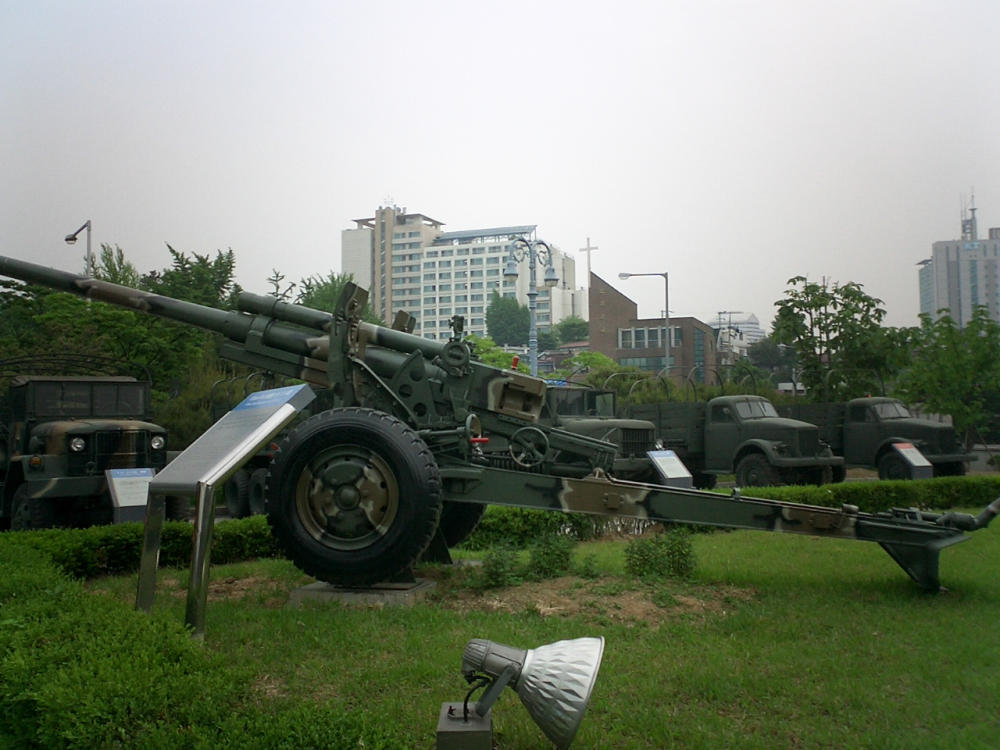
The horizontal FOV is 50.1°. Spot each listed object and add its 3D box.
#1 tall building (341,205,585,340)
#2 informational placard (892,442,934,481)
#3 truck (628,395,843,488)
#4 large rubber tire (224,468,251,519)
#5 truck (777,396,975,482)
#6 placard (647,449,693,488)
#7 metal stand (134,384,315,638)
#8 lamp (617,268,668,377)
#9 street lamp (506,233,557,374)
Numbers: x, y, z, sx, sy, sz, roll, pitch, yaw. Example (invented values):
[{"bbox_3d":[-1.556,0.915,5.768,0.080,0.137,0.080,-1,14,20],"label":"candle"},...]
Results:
[{"bbox_3d":[-10.340,-16.421,290.243,61.000,51.000,25.000,-2,-3,24],"label":"tall building"},{"bbox_3d":[9.215,2.077,23.712,0.660,1.081,0.578,1,-3,-30],"label":"informational placard"},{"bbox_3d":[5.472,1.669,25.465,2.180,2.250,5.530,1,-3,-25],"label":"truck"},{"bbox_3d":[-5.186,2.363,21.108,0.270,1.030,1.030,1,-3,-28],"label":"large rubber tire"},{"bbox_3d":[9.270,1.738,27.409,2.180,2.250,5.530,1,-3,-25],"label":"truck"},{"bbox_3d":[3.214,1.961,20.066,0.660,1.036,0.578,1,-3,-30],"label":"placard"},{"bbox_3d":[-1.424,0.674,5.575,0.691,1.235,0.740,2,-4,-36],"label":"metal stand"},{"bbox_3d":[6.903,-0.441,51.417,0.350,9.116,3.300,2,-4,-34],"label":"lamp"},{"bbox_3d":[0.983,-0.527,33.071,1.650,7.490,0.450,1,-3,-25],"label":"street lamp"}]

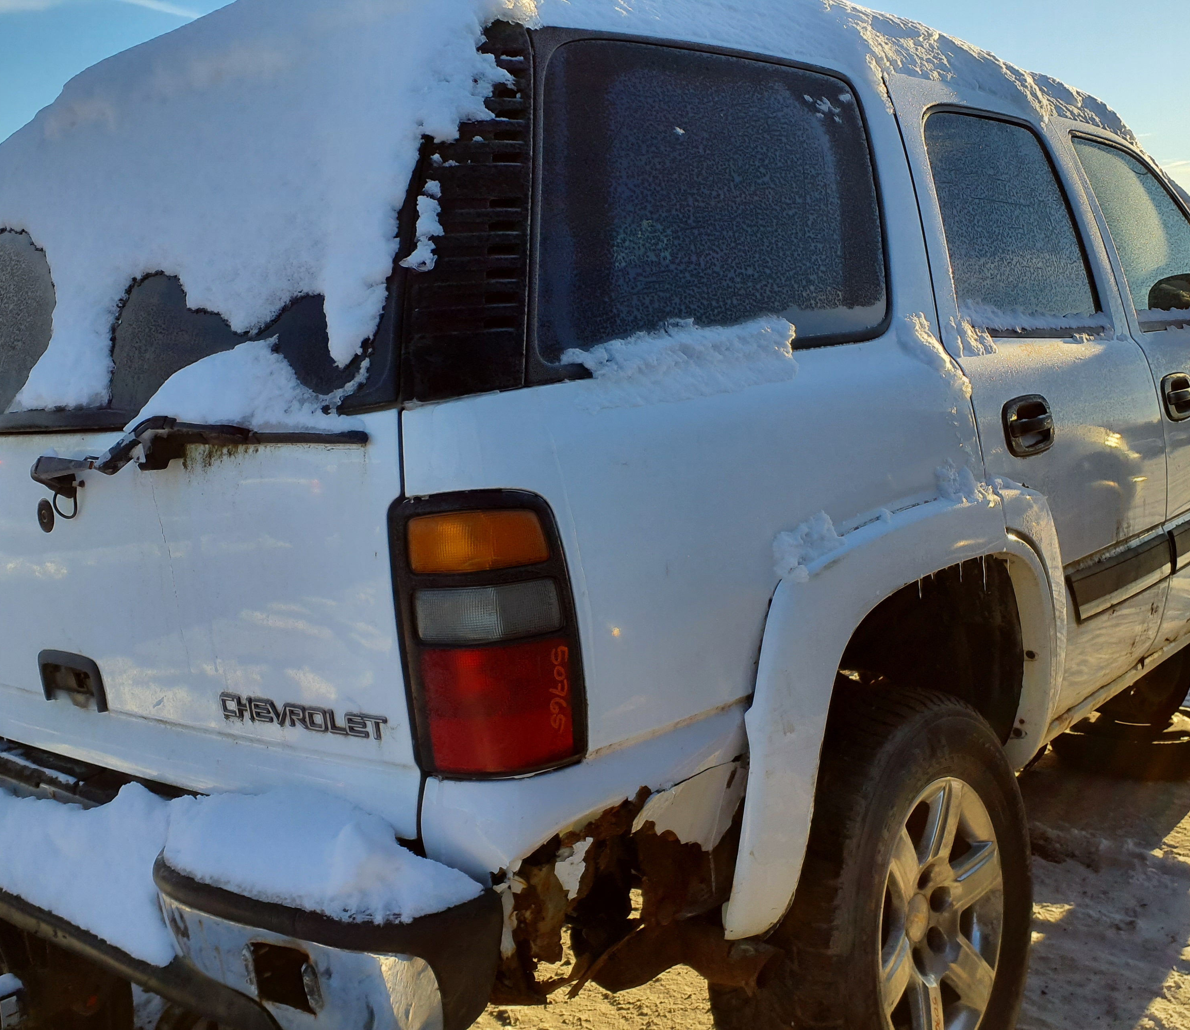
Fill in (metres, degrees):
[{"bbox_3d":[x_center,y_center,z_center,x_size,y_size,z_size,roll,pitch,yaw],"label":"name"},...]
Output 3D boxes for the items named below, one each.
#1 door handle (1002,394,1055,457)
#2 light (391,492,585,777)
[{"bbox_3d":[0.817,-0.166,2.261,0.042,0.110,0.170,1,8,41],"label":"door handle"},{"bbox_3d":[-0.116,0.131,1.384,0.170,0.325,0.150,1,8,41],"label":"light"}]

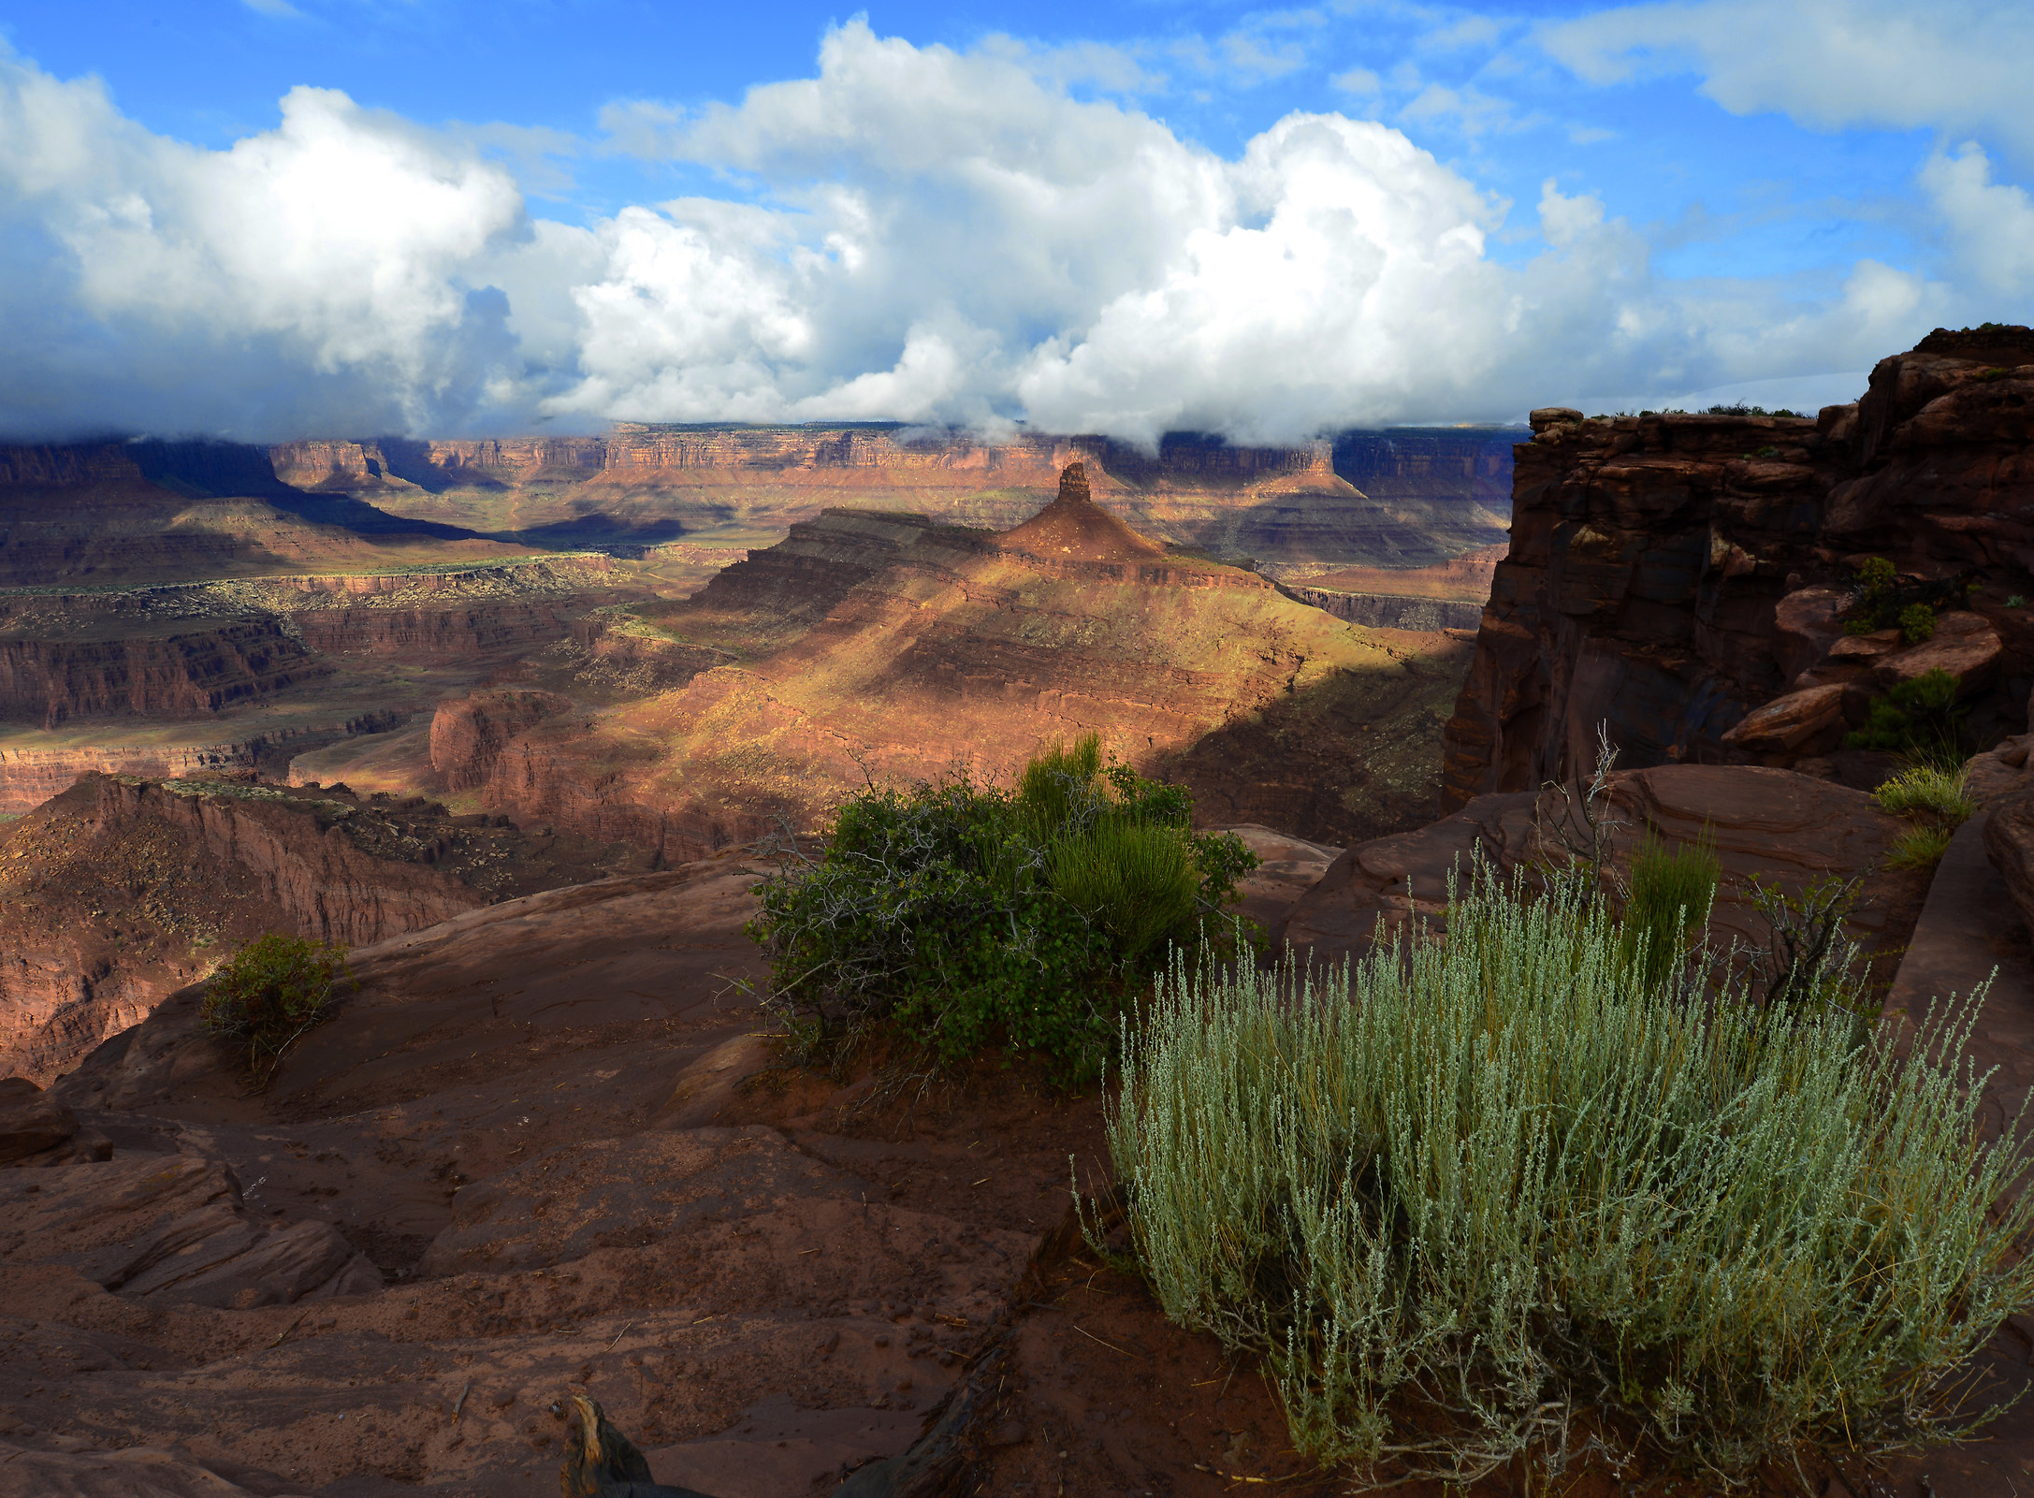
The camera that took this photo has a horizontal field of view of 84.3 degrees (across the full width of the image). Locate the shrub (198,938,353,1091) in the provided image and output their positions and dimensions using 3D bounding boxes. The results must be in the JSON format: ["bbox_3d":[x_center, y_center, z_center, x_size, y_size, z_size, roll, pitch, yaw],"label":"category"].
[{"bbox_3d":[-2.515,0.888,3.800,0.500,0.470,0.450,0,16,0],"label":"shrub"}]

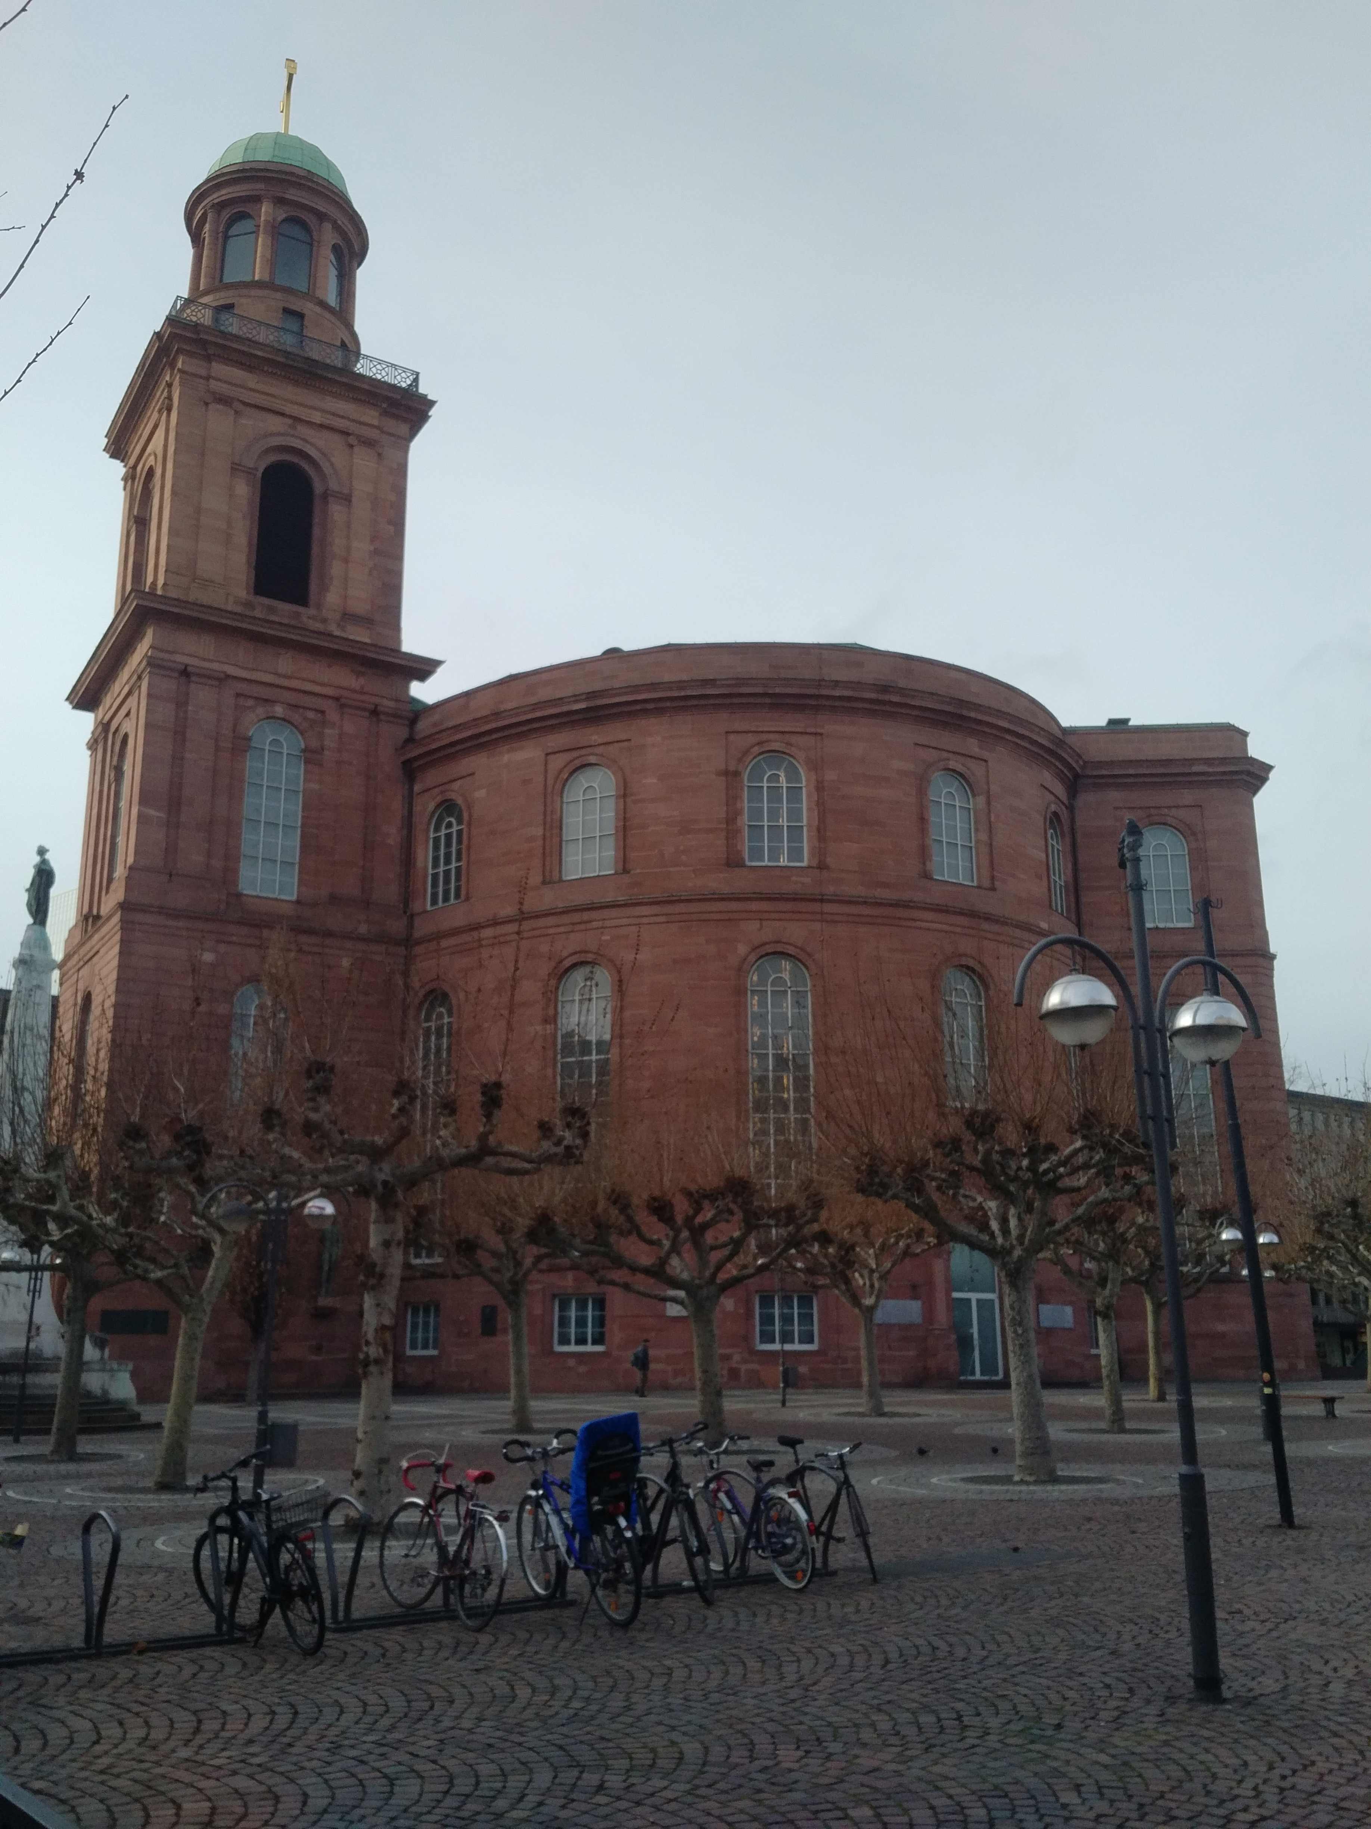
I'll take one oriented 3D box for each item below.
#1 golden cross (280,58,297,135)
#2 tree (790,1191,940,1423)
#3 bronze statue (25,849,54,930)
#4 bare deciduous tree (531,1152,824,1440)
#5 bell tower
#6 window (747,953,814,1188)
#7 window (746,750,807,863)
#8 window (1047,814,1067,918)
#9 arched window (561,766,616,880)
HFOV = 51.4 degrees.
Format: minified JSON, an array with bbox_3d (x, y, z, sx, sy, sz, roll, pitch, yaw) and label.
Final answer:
[{"bbox_3d":[-19.306,-39.647,69.419,0.450,4.100,2.700,8,-17,-32],"label":"golden cross"},{"bbox_3d":[4.640,9.930,36.900,4.000,5.600,3.900,-1,-14,0],"label":"tree"},{"bbox_3d":[-15.200,-0.600,33.500,0.680,2.000,0.720,8,-17,-32],"label":"bronze statue"},{"bbox_3d":[-0.160,7.600,28.500,5.700,5.500,5.200,-1,-14,0],"label":"bare deciduous tree"},{"bbox_3d":[-18.849,-10.131,61.949,12.400,57.000,12.400,8,-17,-32],"label":"bell tower"},{"bbox_3d":[3.350,5.980,50.450,2.300,9.400,0.350,0,-14,-2],"label":"window"},{"bbox_3d":[3.310,-3.890,52.950,2.200,4.400,0.350,0,-14,-2],"label":"window"},{"bbox_3d":[15.600,-2.060,59.790,0.350,4.500,2.200,-9,-17,31],"label":"window"},{"bbox_3d":[-3.680,-3.490,54.060,2.250,4.450,0.350,-6,-15,20],"label":"arched window"}]

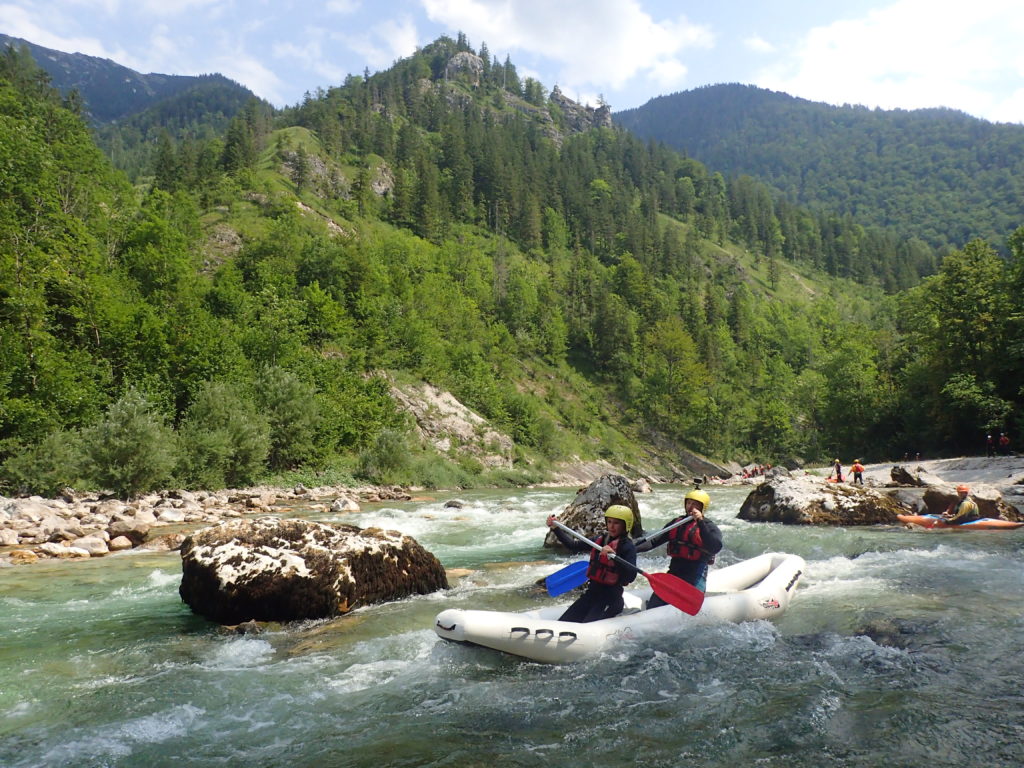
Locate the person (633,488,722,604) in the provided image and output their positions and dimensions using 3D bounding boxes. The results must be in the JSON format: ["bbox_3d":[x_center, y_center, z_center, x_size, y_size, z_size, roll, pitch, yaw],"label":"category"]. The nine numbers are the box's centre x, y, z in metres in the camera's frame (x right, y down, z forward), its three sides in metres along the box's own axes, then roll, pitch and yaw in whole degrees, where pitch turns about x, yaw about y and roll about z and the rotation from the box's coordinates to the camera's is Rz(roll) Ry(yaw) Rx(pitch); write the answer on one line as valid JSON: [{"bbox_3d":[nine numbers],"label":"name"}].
[{"bbox_3d":[1.520,1.466,6.458,0.720,1.100,0.680,5,-8,-40],"label":"person"}]

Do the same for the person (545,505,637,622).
[{"bbox_3d":[0.670,1.431,5.677,0.720,1.000,0.650,6,-9,-43],"label":"person"}]

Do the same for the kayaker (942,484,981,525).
[{"bbox_3d":[9.370,2.544,15.414,0.820,0.860,0.520,-1,-6,6],"label":"kayaker"}]

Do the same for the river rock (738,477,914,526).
[{"bbox_3d":[7.400,2.709,17.509,3.800,1.050,2.300,-2,-7,17],"label":"river rock"}]

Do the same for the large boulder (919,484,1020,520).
[{"bbox_3d":[11.450,2.855,18.096,2.300,0.850,1.600,-3,-7,24],"label":"large boulder"}]

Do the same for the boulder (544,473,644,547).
[{"bbox_3d":[1.430,2.201,13.037,1.600,1.180,1.500,-1,-6,11],"label":"boulder"}]

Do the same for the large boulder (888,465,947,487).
[{"bbox_3d":[23.300,5.222,41.679,3.200,1.250,2.400,-3,-7,24],"label":"large boulder"}]

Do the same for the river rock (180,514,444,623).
[{"bbox_3d":[-2.030,1.793,7.599,2.300,0.900,2.100,-2,-6,14],"label":"river rock"}]

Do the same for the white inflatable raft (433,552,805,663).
[{"bbox_3d":[1.190,1.805,6.059,4.220,0.520,1.000,5,-8,-41],"label":"white inflatable raft"}]

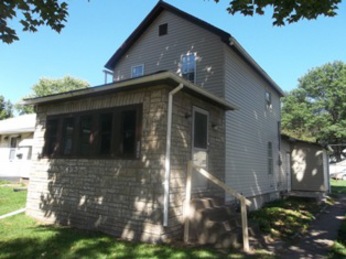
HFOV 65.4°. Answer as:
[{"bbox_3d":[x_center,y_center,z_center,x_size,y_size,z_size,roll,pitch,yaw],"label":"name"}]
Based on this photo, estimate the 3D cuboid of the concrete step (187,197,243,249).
[{"bbox_3d":[1.097,2.032,6.185,1.320,0.810,0.950,-3,-9,33],"label":"concrete step"}]

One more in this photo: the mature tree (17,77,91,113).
[{"bbox_3d":[-13.723,-0.687,31.276,9.200,11.300,9.200,-3,-9,33],"label":"mature tree"}]

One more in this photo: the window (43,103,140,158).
[{"bbox_3d":[-2.209,0.167,7.053,3.720,1.250,0.130,-3,-9,33],"label":"window"}]

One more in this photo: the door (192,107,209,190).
[{"bbox_3d":[0.716,0.510,6.969,0.080,2.070,0.910,-3,-9,33],"label":"door"}]

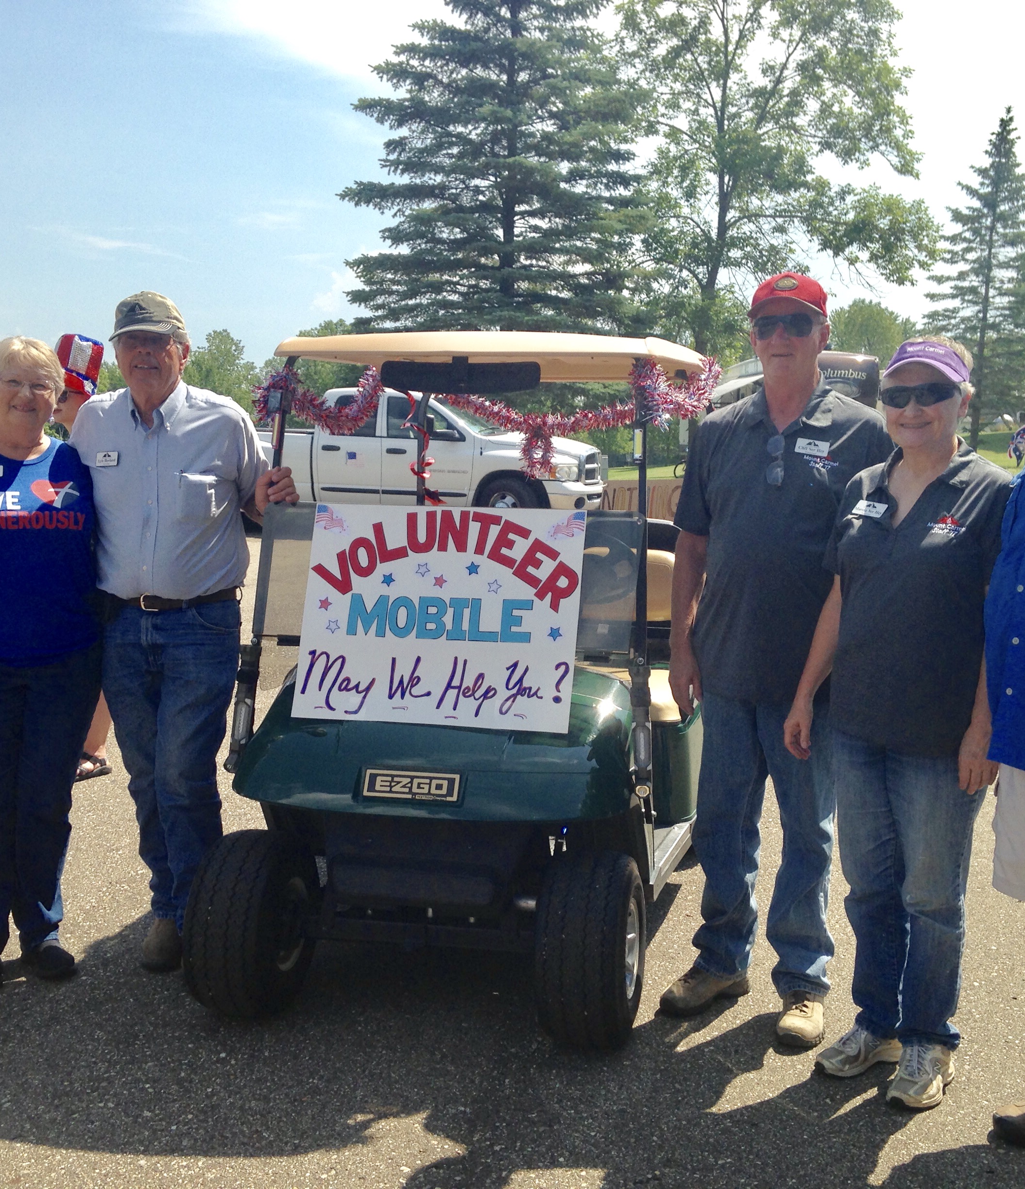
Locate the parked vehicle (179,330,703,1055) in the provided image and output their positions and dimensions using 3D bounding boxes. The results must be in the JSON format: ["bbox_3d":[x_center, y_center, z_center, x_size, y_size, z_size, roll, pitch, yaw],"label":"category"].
[{"bbox_3d":[-0.041,0.093,4.427,1.190,1.740,2.380,2,6,12],"label":"parked vehicle"}]

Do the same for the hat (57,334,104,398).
[{"bbox_3d":[-1.708,-0.887,5.930,0.230,0.270,0.260,20,8,43],"label":"hat"}]

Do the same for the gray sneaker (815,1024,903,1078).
[{"bbox_3d":[0.836,1.038,3.527,0.260,0.105,0.100,-4,9,-37],"label":"gray sneaker"}]

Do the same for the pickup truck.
[{"bbox_3d":[-1.633,-1.996,21.372,5.900,1.950,2.040,4,7,19],"label":"pickup truck"}]

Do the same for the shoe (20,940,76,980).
[{"bbox_3d":[-1.227,0.919,4.005,0.095,0.110,0.255,-3,8,-34],"label":"shoe"}]

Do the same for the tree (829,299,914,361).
[{"bbox_3d":[18.980,-11.965,80.000,4.700,7.400,4.700,2,6,0],"label":"tree"}]

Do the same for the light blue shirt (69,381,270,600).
[{"bbox_3d":[-0.895,-0.259,3.880,0.560,0.600,0.310,2,7,8],"label":"light blue shirt"}]

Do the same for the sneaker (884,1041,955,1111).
[{"bbox_3d":[0.928,1.036,3.401,0.105,0.120,0.280,4,7,24],"label":"sneaker"}]

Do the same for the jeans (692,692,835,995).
[{"bbox_3d":[0.619,0.545,3.734,0.380,0.950,0.320,3,7,14],"label":"jeans"}]

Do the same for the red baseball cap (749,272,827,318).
[{"bbox_3d":[0.644,-0.696,3.530,0.185,0.130,0.260,4,6,18],"label":"red baseball cap"}]

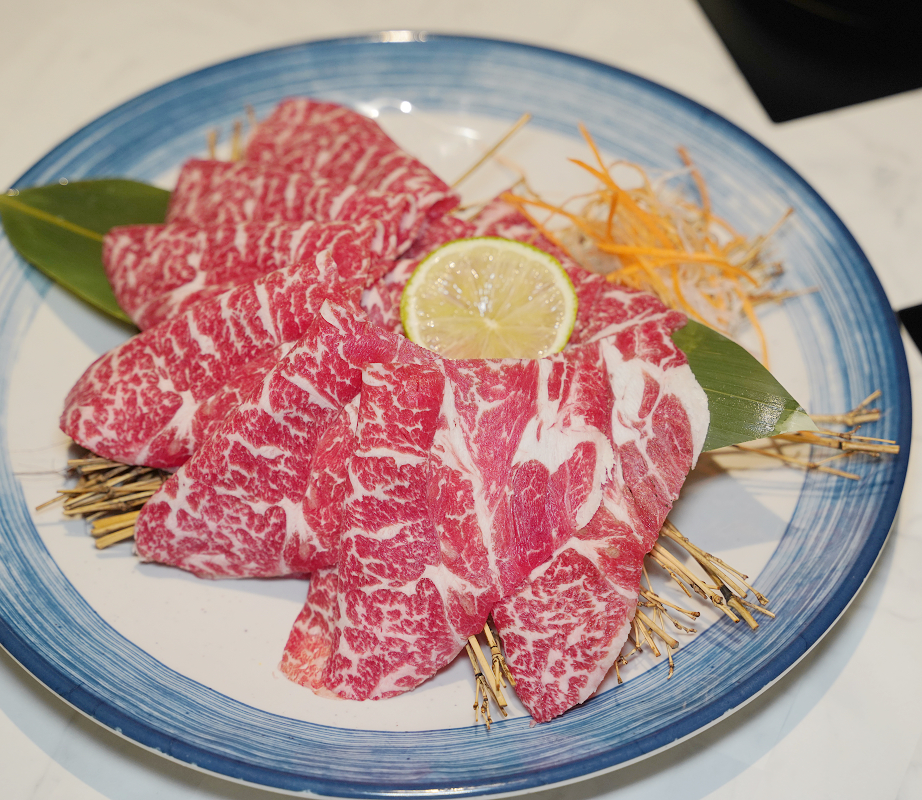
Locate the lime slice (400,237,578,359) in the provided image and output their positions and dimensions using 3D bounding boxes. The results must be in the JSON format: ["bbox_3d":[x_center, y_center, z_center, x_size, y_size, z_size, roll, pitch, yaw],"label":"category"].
[{"bbox_3d":[0.008,-0.025,0.593,0.051,0.007,0.051,0,57,0],"label":"lime slice"}]

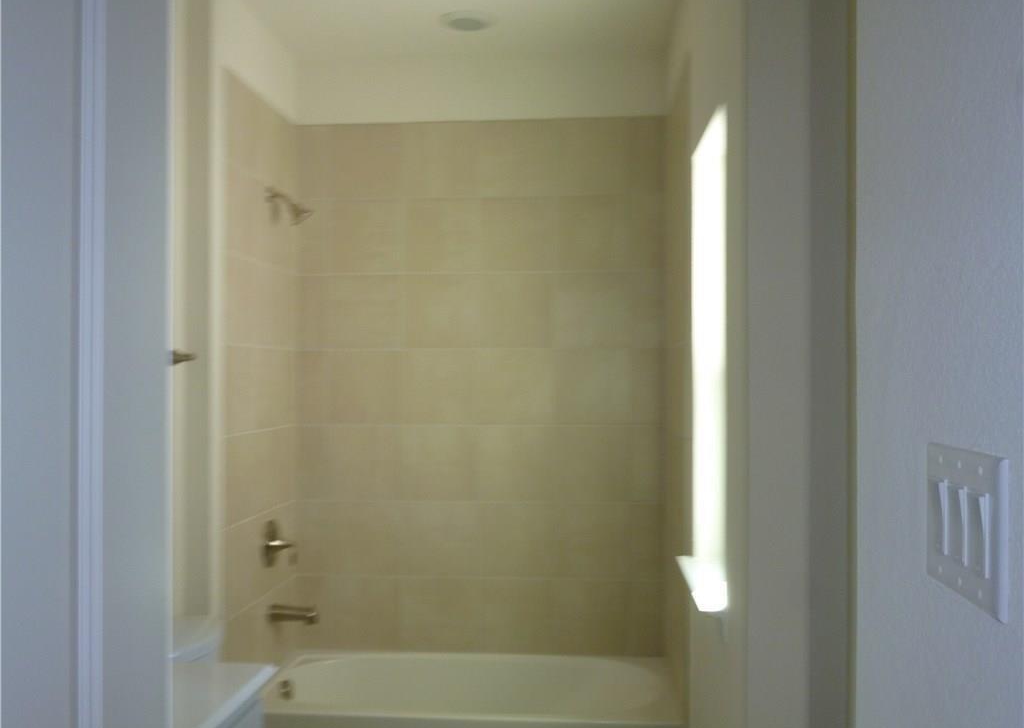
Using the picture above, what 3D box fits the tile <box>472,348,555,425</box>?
[{"bbox_3d":[0.009,0.092,3.807,0.305,0.305,0.012,0,-1,5],"label":"tile"}]

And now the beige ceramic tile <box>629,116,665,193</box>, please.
[{"bbox_3d":[0.537,-0.830,3.773,0.139,0.303,0.010,0,-1,5],"label":"beige ceramic tile"}]

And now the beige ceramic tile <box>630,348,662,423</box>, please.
[{"bbox_3d":[0.535,0.093,3.755,0.130,0.293,0.010,0,0,5],"label":"beige ceramic tile"}]

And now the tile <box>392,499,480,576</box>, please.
[{"bbox_3d":[-0.297,0.706,3.823,0.342,0.302,0.010,0,0,5],"label":"tile"}]

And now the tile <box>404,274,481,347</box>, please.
[{"bbox_3d":[-0.288,-0.215,3.836,0.305,0.305,0.012,0,-1,5],"label":"tile"}]

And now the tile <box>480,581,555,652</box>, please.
[{"bbox_3d":[0.019,1.012,3.798,0.305,0.305,0.012,0,-1,5],"label":"tile"}]

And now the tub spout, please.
[{"bbox_3d":[-0.826,0.939,3.557,0.176,0.072,0.055,0,0,5],"label":"tub spout"}]

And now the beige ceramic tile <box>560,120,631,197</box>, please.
[{"bbox_3d":[0.323,-0.827,3.787,0.305,0.305,0.012,0,-1,5],"label":"beige ceramic tile"}]

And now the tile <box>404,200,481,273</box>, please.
[{"bbox_3d":[-0.281,-0.515,3.828,0.310,0.291,0.010,0,0,5],"label":"tile"}]

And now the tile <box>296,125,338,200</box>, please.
[{"bbox_3d":[-0.799,-0.826,3.874,0.167,0.307,0.010,0,0,5],"label":"tile"}]

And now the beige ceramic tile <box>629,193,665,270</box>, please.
[{"bbox_3d":[0.534,-0.526,3.765,0.142,0.307,0.012,0,0,5],"label":"beige ceramic tile"}]

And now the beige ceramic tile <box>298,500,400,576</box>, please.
[{"bbox_3d":[-0.660,0.709,3.846,0.421,0.303,0.010,0,-1,5],"label":"beige ceramic tile"}]

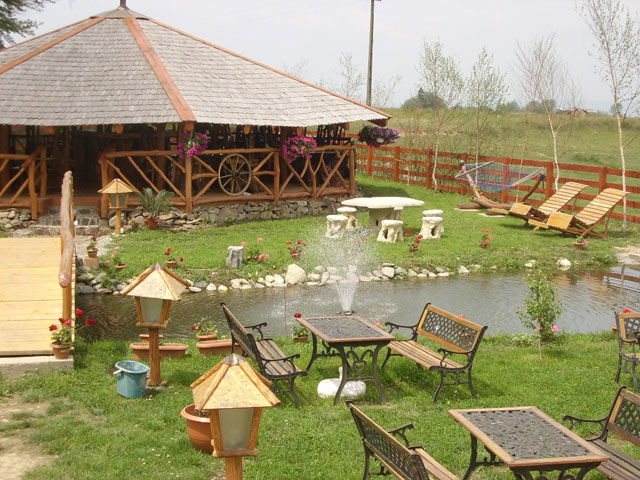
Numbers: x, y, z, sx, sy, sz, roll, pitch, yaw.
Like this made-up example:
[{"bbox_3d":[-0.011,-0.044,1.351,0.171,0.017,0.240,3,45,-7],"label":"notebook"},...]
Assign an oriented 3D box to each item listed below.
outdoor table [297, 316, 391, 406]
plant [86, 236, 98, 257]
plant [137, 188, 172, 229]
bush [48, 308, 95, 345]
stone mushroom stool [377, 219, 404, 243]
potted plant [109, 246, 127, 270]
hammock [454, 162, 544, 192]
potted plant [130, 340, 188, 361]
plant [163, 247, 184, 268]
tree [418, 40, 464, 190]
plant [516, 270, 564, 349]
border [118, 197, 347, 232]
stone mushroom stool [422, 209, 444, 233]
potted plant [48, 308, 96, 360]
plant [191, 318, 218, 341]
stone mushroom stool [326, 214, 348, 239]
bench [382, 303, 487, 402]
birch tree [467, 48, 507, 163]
[{"bbox_3d":[0.257,1.301,8.874,0.750,0.700,1.000,-2,9,-20],"label":"outdoor table"},{"bbox_3d":[-4.186,0.138,14.969,0.220,0.400,0.220,1,8,0],"label":"plant"},{"bbox_3d":[-4.024,-0.751,19.632,0.880,0.930,0.850,1,8,0],"label":"plant"},{"bbox_3d":[-2.894,1.009,9.493,0.500,0.410,0.420,1,8,0],"label":"bush"},{"bbox_3d":[1.486,-0.187,17.100,0.500,0.420,0.500,1,8,0],"label":"stone mushroom stool"},{"bbox_3d":[-3.671,0.325,14.785,0.320,0.410,0.300,0,8,-14],"label":"potted plant"},{"bbox_3d":[4.634,-1.639,21.000,1.050,0.680,2.250,-2,9,-21],"label":"hammock"},{"bbox_3d":[-1.918,1.317,9.714,0.680,0.190,0.230,1,8,0],"label":"potted plant"},{"bbox_3d":[-2.494,0.297,13.800,0.340,0.330,0.300,1,8,0],"label":"plant"},{"bbox_3d":[3.938,-3.998,26.185,1.500,4.750,1.500,3,8,8],"label":"tree"},{"bbox_3d":[2.983,0.917,11.057,0.600,0.950,0.600,1,8,0],"label":"plant"},{"bbox_3d":[-2.016,-0.789,21.641,7.158,0.750,0.700,-4,10,-39],"label":"border"},{"bbox_3d":[2.732,-0.456,19.495,0.500,0.460,0.500,3,8,8],"label":"stone mushroom stool"},{"bbox_3d":[-2.900,1.103,9.493,0.500,0.570,0.420,1,8,0],"label":"potted plant"},{"bbox_3d":[-1.454,1.167,10.347,0.340,0.320,0.300,1,8,-8],"label":"plant"},{"bbox_3d":[0.413,-0.316,18.818,0.500,0.450,0.500,2,8,1],"label":"stone mushroom stool"},{"bbox_3d":[1.219,1.210,9.089,0.630,0.770,1.280,-1,8,-21],"label":"bench"},{"bbox_3d":[5.832,-4.136,28.442,1.550,5.250,1.500,1,8,0],"label":"birch tree"}]

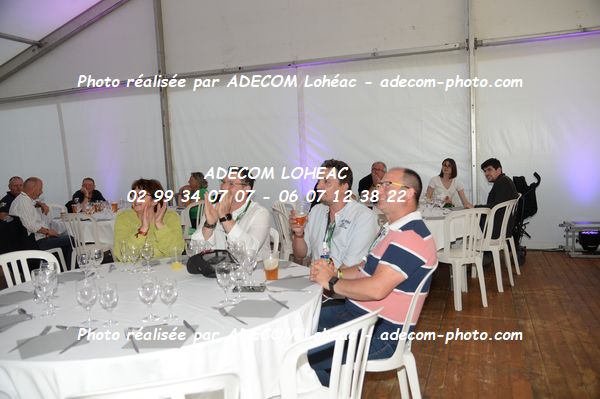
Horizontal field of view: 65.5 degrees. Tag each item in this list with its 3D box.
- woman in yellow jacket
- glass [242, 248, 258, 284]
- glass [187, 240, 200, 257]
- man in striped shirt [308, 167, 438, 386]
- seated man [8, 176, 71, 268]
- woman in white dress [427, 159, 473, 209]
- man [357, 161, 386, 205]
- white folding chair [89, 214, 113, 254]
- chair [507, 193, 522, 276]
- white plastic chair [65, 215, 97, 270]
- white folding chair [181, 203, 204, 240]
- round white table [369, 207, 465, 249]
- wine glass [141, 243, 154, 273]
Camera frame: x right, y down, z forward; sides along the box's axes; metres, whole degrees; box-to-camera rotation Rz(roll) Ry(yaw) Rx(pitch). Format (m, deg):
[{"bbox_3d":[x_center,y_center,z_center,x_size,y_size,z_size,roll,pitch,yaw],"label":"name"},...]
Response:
[{"bbox_3d":[-0.938,0.496,3.109,0.520,1.260,0.760,-3,5,-9],"label":"woman in yellow jacket"},{"bbox_3d":[-0.264,0.355,2.451,0.074,0.182,0.074,-3,5,0],"label":"glass"},{"bbox_3d":[-0.577,0.307,2.549,0.070,0.155,0.070,-3,5,0],"label":"glass"},{"bbox_3d":[0.324,0.492,2.270,0.700,1.290,0.510,-3,5,-7],"label":"man in striped shirt"},{"bbox_3d":[-3.083,0.410,5.540,0.800,1.330,0.550,-7,7,-43],"label":"seated man"},{"bbox_3d":[1.759,0.155,5.536,0.530,1.270,0.680,-1,5,22],"label":"woman in white dress"},{"bbox_3d":[0.960,0.178,5.638,0.530,1.290,0.780,-3,5,-3],"label":"man"},{"bbox_3d":[-2.135,0.583,5.055,0.450,0.850,0.520,-1,5,16],"label":"white folding chair"},{"bbox_3d":[2.180,0.379,5.124,0.520,0.850,0.450,-2,5,4],"label":"chair"},{"bbox_3d":[-2.481,0.595,5.673,0.480,0.880,0.530,-1,5,21],"label":"white plastic chair"},{"bbox_3d":[-1.269,0.469,6.005,0.540,0.860,0.460,2,6,41],"label":"white folding chair"},{"bbox_3d":[1.103,0.488,5.009,1.560,0.750,1.560,-3,5,0],"label":"round white table"},{"bbox_3d":[-0.845,0.318,2.566,0.070,0.155,0.070,-3,5,0],"label":"wine glass"}]

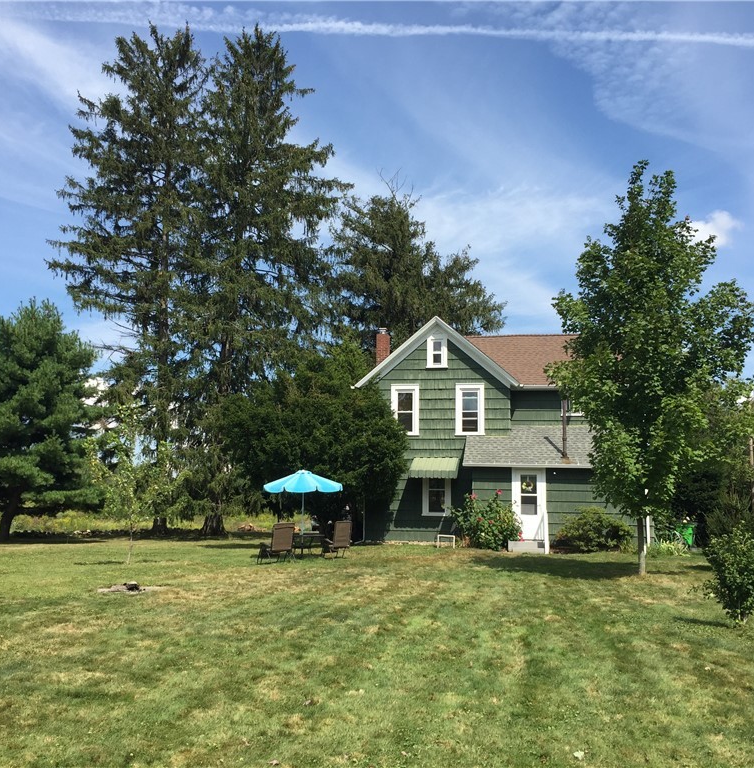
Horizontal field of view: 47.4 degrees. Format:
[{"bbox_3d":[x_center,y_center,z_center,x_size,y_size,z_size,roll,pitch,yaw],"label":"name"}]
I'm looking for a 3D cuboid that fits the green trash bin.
[{"bbox_3d":[10.407,5.050,28.900,0.610,0.980,0.680,-3,-8,25],"label":"green trash bin"}]

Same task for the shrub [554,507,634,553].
[{"bbox_3d":[6.432,4.308,25.371,2.300,1.299,1.800,0,-7,10],"label":"shrub"}]

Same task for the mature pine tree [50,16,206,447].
[{"bbox_3d":[-9.992,-4.840,36.166,7.963,22.028,7.645,1,-8,0],"label":"mature pine tree"}]

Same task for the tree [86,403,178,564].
[{"bbox_3d":[-5.736,2.291,20.049,2.149,3.737,2.063,1,-8,0],"label":"tree"}]

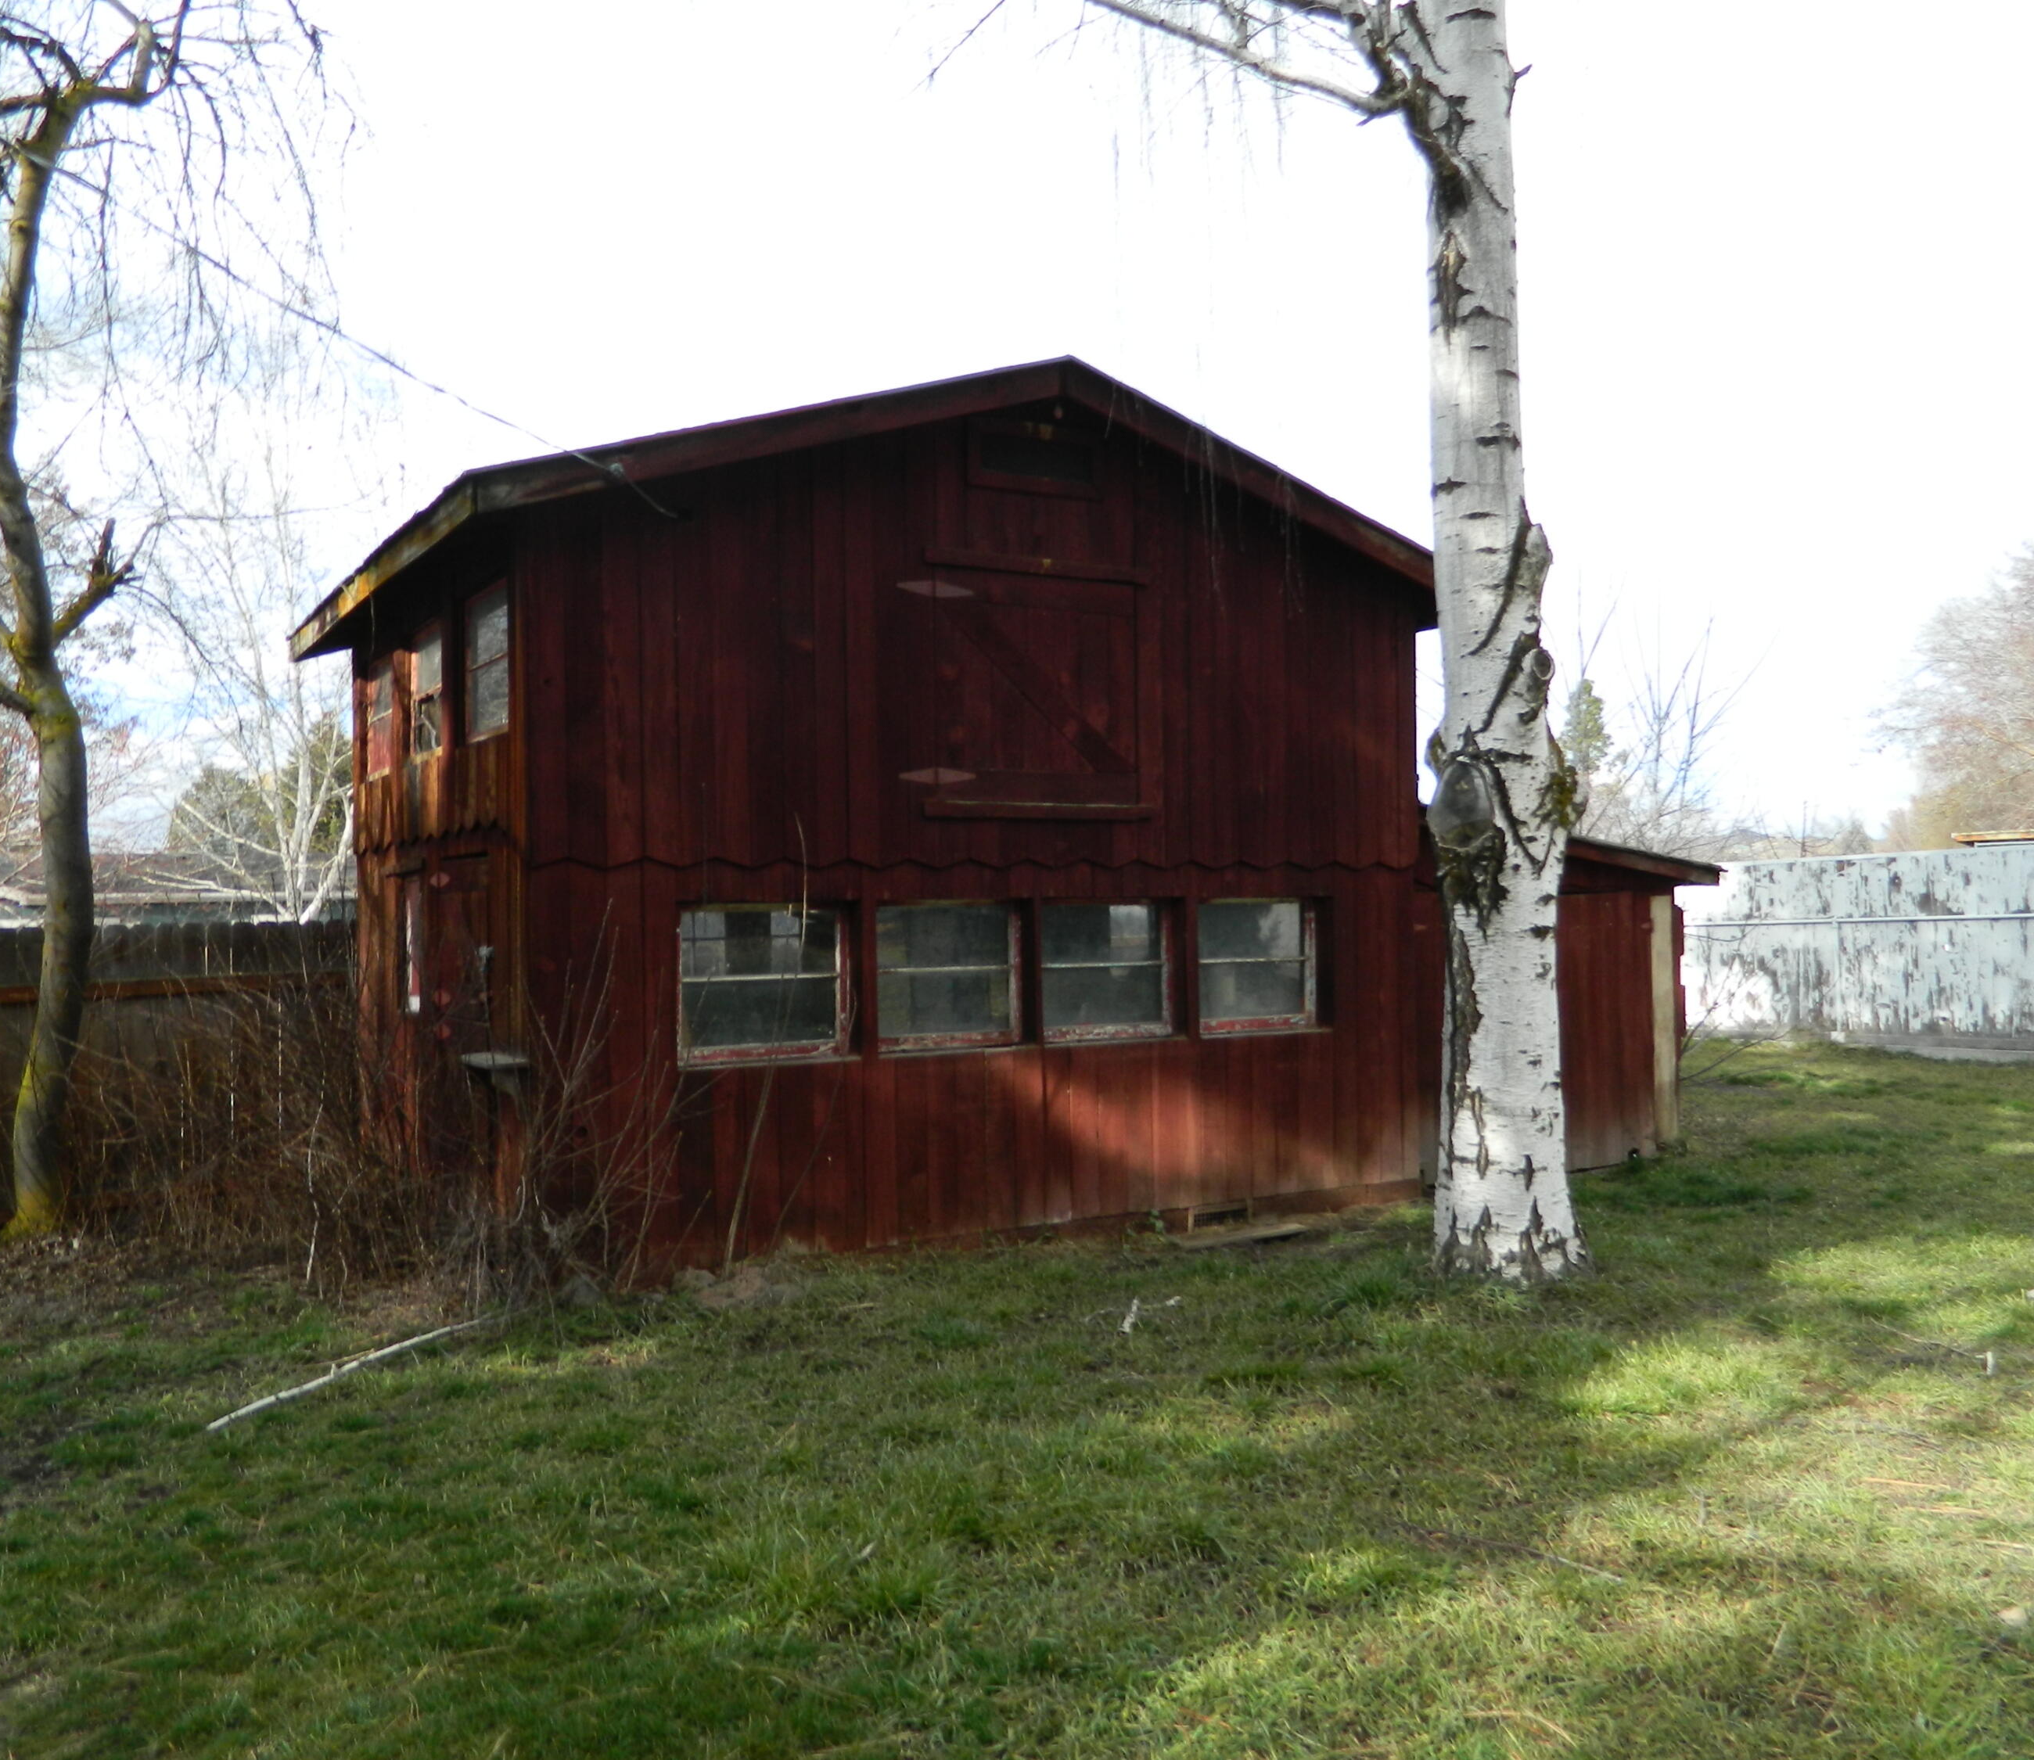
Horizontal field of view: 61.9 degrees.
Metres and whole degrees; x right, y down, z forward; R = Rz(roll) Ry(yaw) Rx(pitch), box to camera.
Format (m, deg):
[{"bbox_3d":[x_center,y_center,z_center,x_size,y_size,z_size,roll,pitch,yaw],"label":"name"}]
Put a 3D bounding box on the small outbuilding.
[{"bbox_3d":[-0.018,-0.387,11.200,8.181,4.399,4.937,0,-1,-31],"label":"small outbuilding"}]

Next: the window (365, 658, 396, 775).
[{"bbox_3d":[-3.868,-0.991,10.360,0.090,0.760,0.870,0,-1,-31],"label":"window"}]

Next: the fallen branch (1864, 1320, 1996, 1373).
[{"bbox_3d":[3.332,1.673,6.202,0.130,0.080,0.706,0,-1,-8],"label":"fallen branch"}]

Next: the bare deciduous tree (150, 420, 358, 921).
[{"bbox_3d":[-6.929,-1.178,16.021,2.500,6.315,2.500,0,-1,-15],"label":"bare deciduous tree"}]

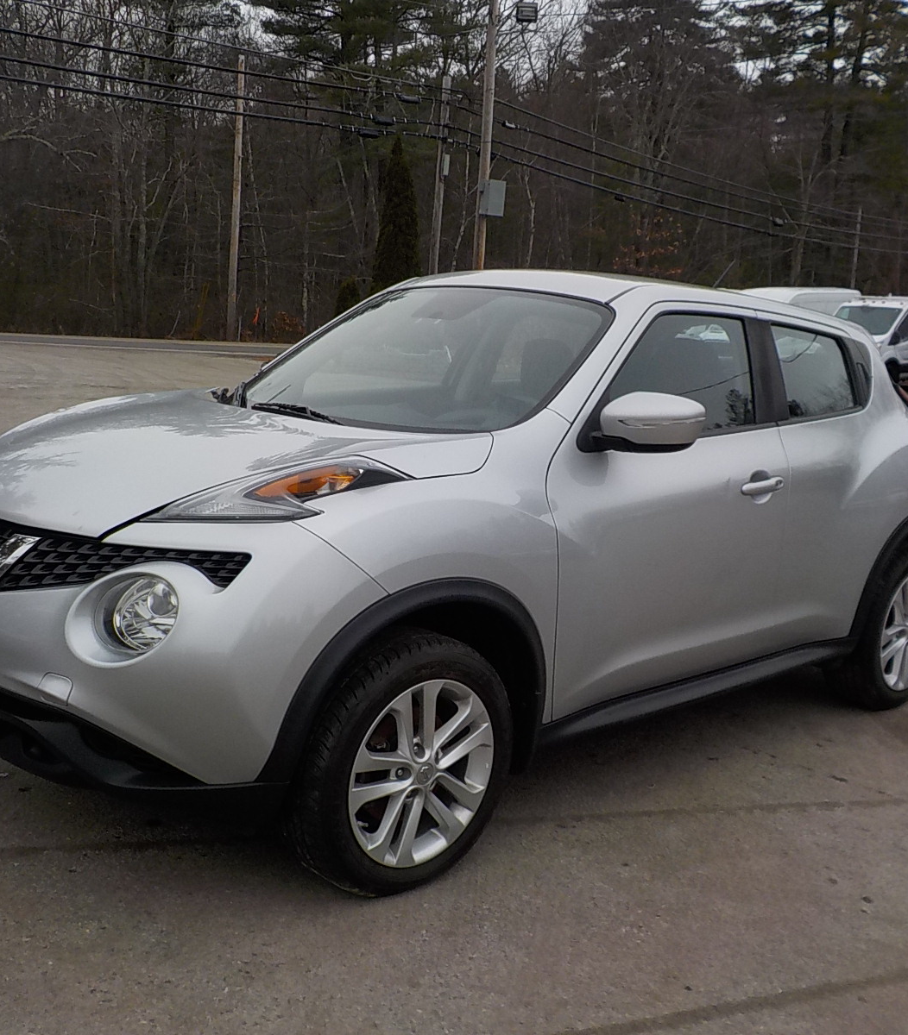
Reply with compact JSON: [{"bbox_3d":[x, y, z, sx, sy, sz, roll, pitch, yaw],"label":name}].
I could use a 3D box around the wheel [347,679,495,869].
[{"bbox_3d":[-0.122,0.618,2.986,0.465,0.465,0.170,-6,14,-43],"label":"wheel"}]

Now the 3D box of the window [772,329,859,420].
[{"bbox_3d":[1.265,-0.516,4.212,0.050,0.340,0.470,-16,-6,42],"label":"window"}]

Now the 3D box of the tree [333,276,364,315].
[{"bbox_3d":[-3.387,-6.878,39.447,1.100,2.090,1.100,4,10,0],"label":"tree"}]

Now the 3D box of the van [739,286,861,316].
[{"bbox_3d":[10.177,-5.853,37.267,5.980,2.540,2.060,-5,13,-41],"label":"van"}]

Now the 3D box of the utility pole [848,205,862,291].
[{"bbox_3d":[21.443,-12.682,64.533,0.280,7.900,0.280,4,10,0],"label":"utility pole"}]

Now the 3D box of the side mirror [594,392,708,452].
[{"bbox_3d":[0.524,-0.254,3.186,0.190,0.165,0.250,-6,14,-43],"label":"side mirror"}]

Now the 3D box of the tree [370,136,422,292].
[{"bbox_3d":[-1.887,-9.447,41.007,1.950,7.070,1.950,3,10,0],"label":"tree"}]

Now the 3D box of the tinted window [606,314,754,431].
[{"bbox_3d":[0.685,-0.437,3.652,0.850,0.390,0.060,-6,-7,-43],"label":"tinted window"}]

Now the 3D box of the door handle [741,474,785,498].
[{"bbox_3d":[0.963,-0.099,3.728,0.215,0.050,0.055,-10,16,-42],"label":"door handle"}]

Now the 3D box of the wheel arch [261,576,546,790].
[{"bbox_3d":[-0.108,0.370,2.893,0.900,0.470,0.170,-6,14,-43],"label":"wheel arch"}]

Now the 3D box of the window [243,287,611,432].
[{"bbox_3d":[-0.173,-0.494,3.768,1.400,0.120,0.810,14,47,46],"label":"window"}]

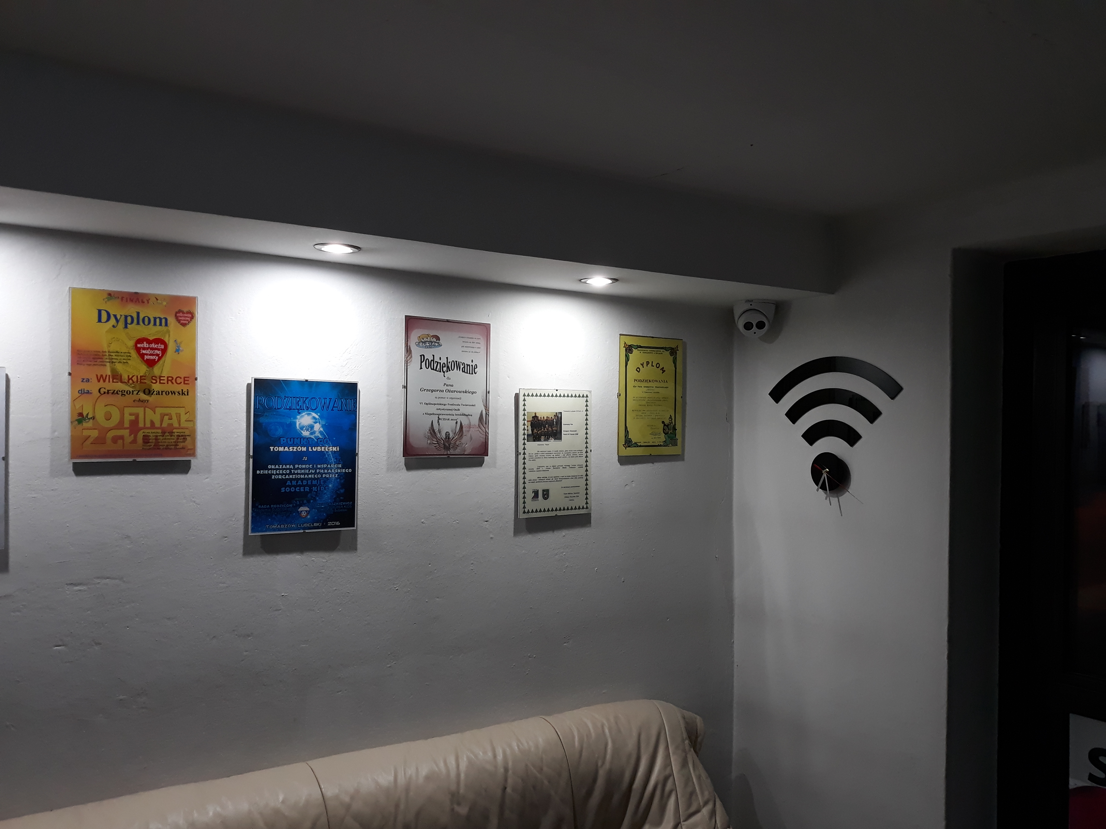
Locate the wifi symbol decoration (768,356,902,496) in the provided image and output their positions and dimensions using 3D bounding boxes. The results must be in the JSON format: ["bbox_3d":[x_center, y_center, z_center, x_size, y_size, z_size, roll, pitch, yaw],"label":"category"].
[{"bbox_3d":[0.669,0.025,2.106,0.030,0.334,0.397,0,-1,-34],"label":"wifi symbol decoration"}]

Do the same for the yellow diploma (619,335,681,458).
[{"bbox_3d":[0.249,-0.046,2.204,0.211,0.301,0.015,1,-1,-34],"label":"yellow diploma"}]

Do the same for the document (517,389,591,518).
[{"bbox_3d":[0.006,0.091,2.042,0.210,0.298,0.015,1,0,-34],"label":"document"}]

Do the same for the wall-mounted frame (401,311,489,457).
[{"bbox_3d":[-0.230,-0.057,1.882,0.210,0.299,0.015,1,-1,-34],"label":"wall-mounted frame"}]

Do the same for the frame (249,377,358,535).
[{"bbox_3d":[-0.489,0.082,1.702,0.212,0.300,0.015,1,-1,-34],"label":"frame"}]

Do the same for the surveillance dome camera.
[{"bbox_3d":[0.524,-0.244,2.245,0.112,0.100,0.112,0,0,10],"label":"surveillance dome camera"}]

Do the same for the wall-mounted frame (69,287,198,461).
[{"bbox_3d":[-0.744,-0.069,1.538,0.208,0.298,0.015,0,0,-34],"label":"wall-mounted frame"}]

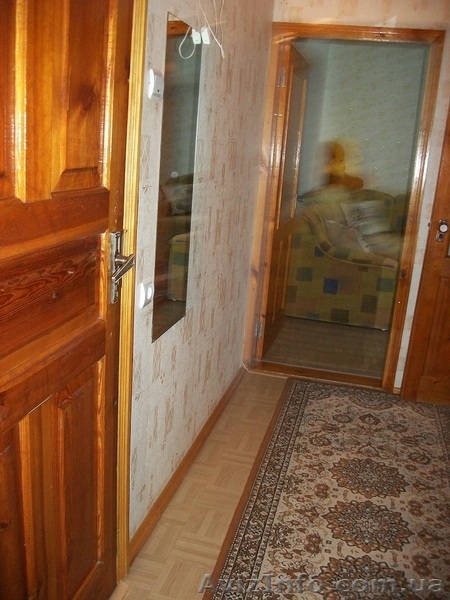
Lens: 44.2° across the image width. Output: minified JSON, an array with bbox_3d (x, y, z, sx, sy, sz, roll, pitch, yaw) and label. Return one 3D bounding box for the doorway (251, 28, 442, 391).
[{"bbox_3d":[0.699,-0.517,3.447,0.940,2.130,0.140,7,14,13],"label":"doorway"}]

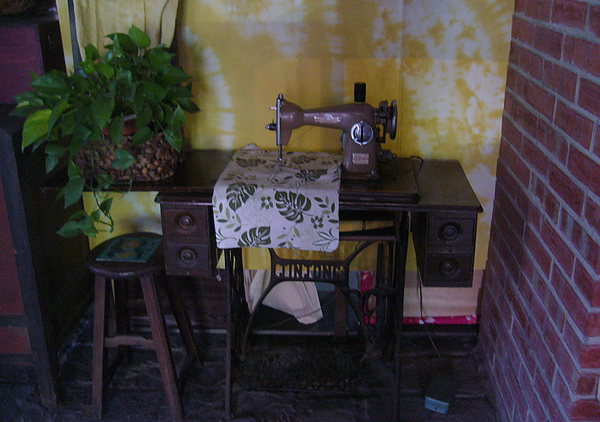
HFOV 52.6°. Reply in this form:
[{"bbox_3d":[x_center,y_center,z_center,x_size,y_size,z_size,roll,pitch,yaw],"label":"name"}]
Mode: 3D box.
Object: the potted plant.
[{"bbox_3d":[-0.563,-0.258,1.782,0.535,0.550,0.420,2,22,5],"label":"potted plant"}]

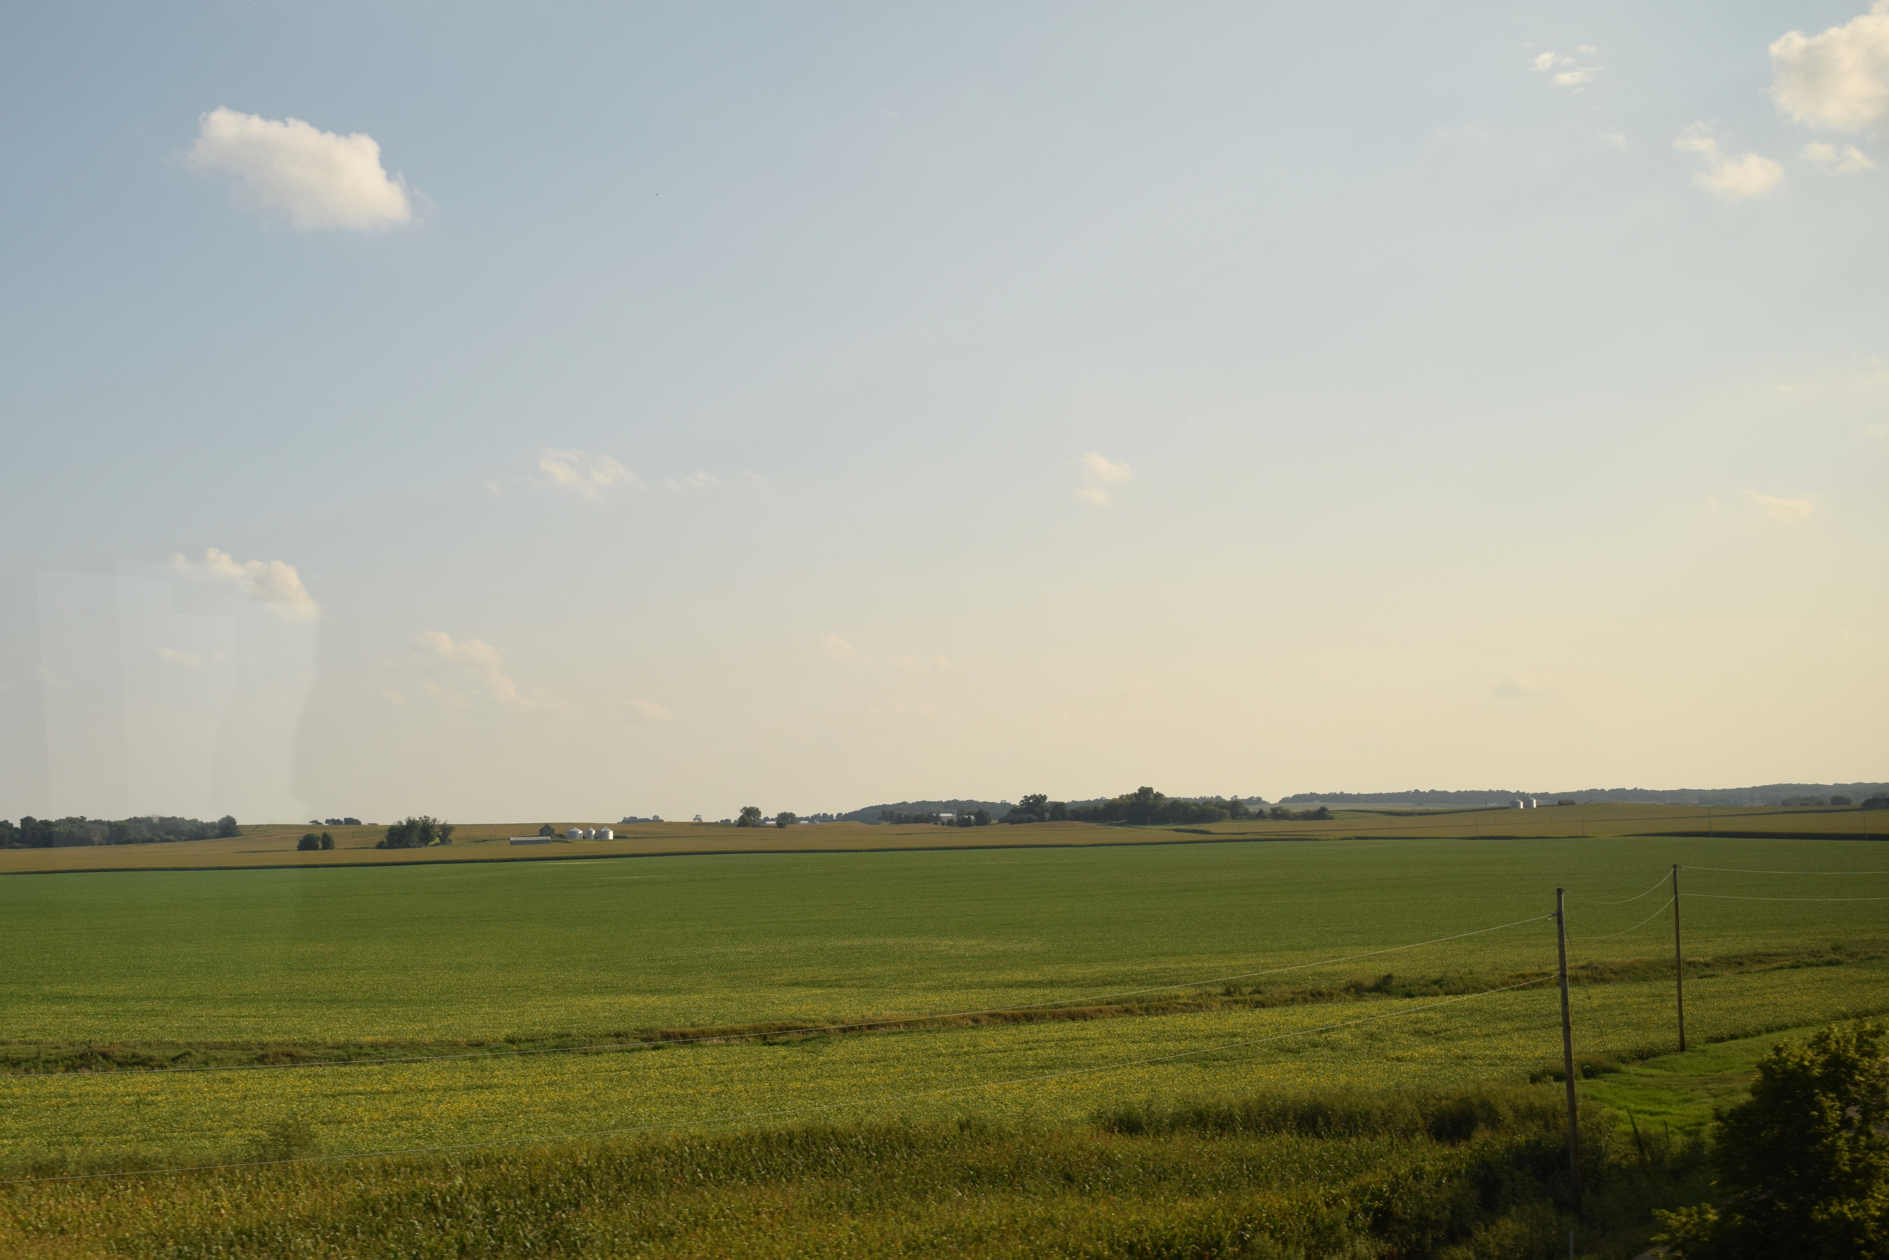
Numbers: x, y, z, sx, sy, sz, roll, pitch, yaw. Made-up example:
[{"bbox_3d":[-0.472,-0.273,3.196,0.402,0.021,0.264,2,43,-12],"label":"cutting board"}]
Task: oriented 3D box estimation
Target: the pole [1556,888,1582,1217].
[{"bbox_3d":[17.494,11.804,61.674,0.250,9.100,0.250,-3,-5,15],"label":"pole"}]

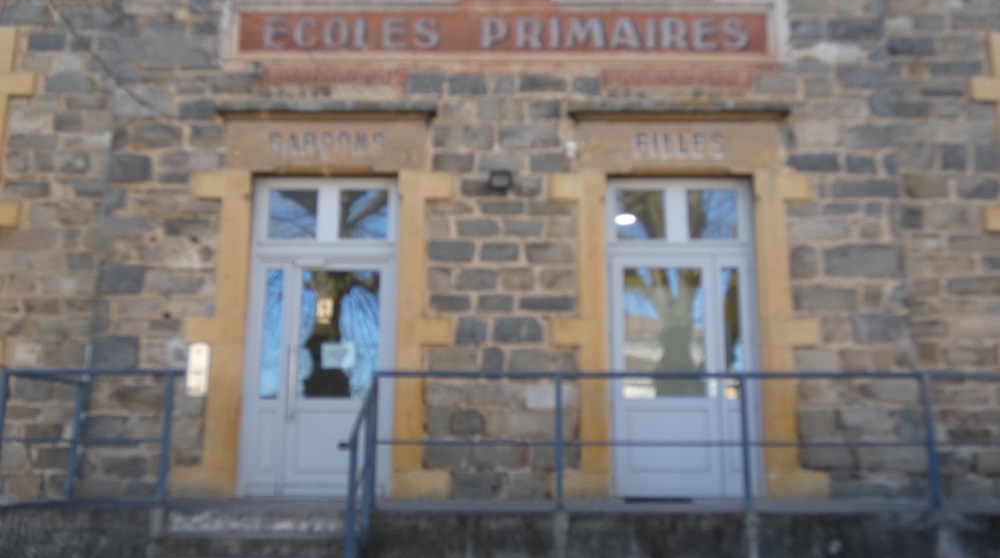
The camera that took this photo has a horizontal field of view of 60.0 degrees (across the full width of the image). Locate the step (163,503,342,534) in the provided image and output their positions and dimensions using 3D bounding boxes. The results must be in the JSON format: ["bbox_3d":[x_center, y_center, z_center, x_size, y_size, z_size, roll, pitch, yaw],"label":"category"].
[{"bbox_3d":[-1.755,1.852,6.669,1.455,0.149,0.347,0,-10,0],"label":"step"}]

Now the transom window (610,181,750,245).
[{"bbox_3d":[1.773,-0.648,8.554,1.375,0.647,0.080,0,-10,0],"label":"transom window"}]

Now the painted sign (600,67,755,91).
[{"bbox_3d":[1.752,-1.976,8.576,1.520,0.251,0.040,0,-10,0],"label":"painted sign"}]

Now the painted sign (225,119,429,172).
[{"bbox_3d":[-1.689,-1.298,8.451,1.986,0.549,0.070,0,-10,0],"label":"painted sign"}]

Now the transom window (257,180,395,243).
[{"bbox_3d":[-1.715,-0.658,8.556,1.356,0.627,0.080,0,-10,0],"label":"transom window"}]

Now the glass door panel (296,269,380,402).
[{"bbox_3d":[-1.553,0.539,8.359,0.808,1.294,0.050,0,-10,0],"label":"glass door panel"}]

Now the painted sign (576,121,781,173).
[{"bbox_3d":[1.747,-1.288,8.450,2.044,0.528,0.070,0,-10,0],"label":"painted sign"}]

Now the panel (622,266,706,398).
[{"bbox_3d":[1.583,0.511,8.364,0.808,1.276,0.050,0,-10,0],"label":"panel"}]

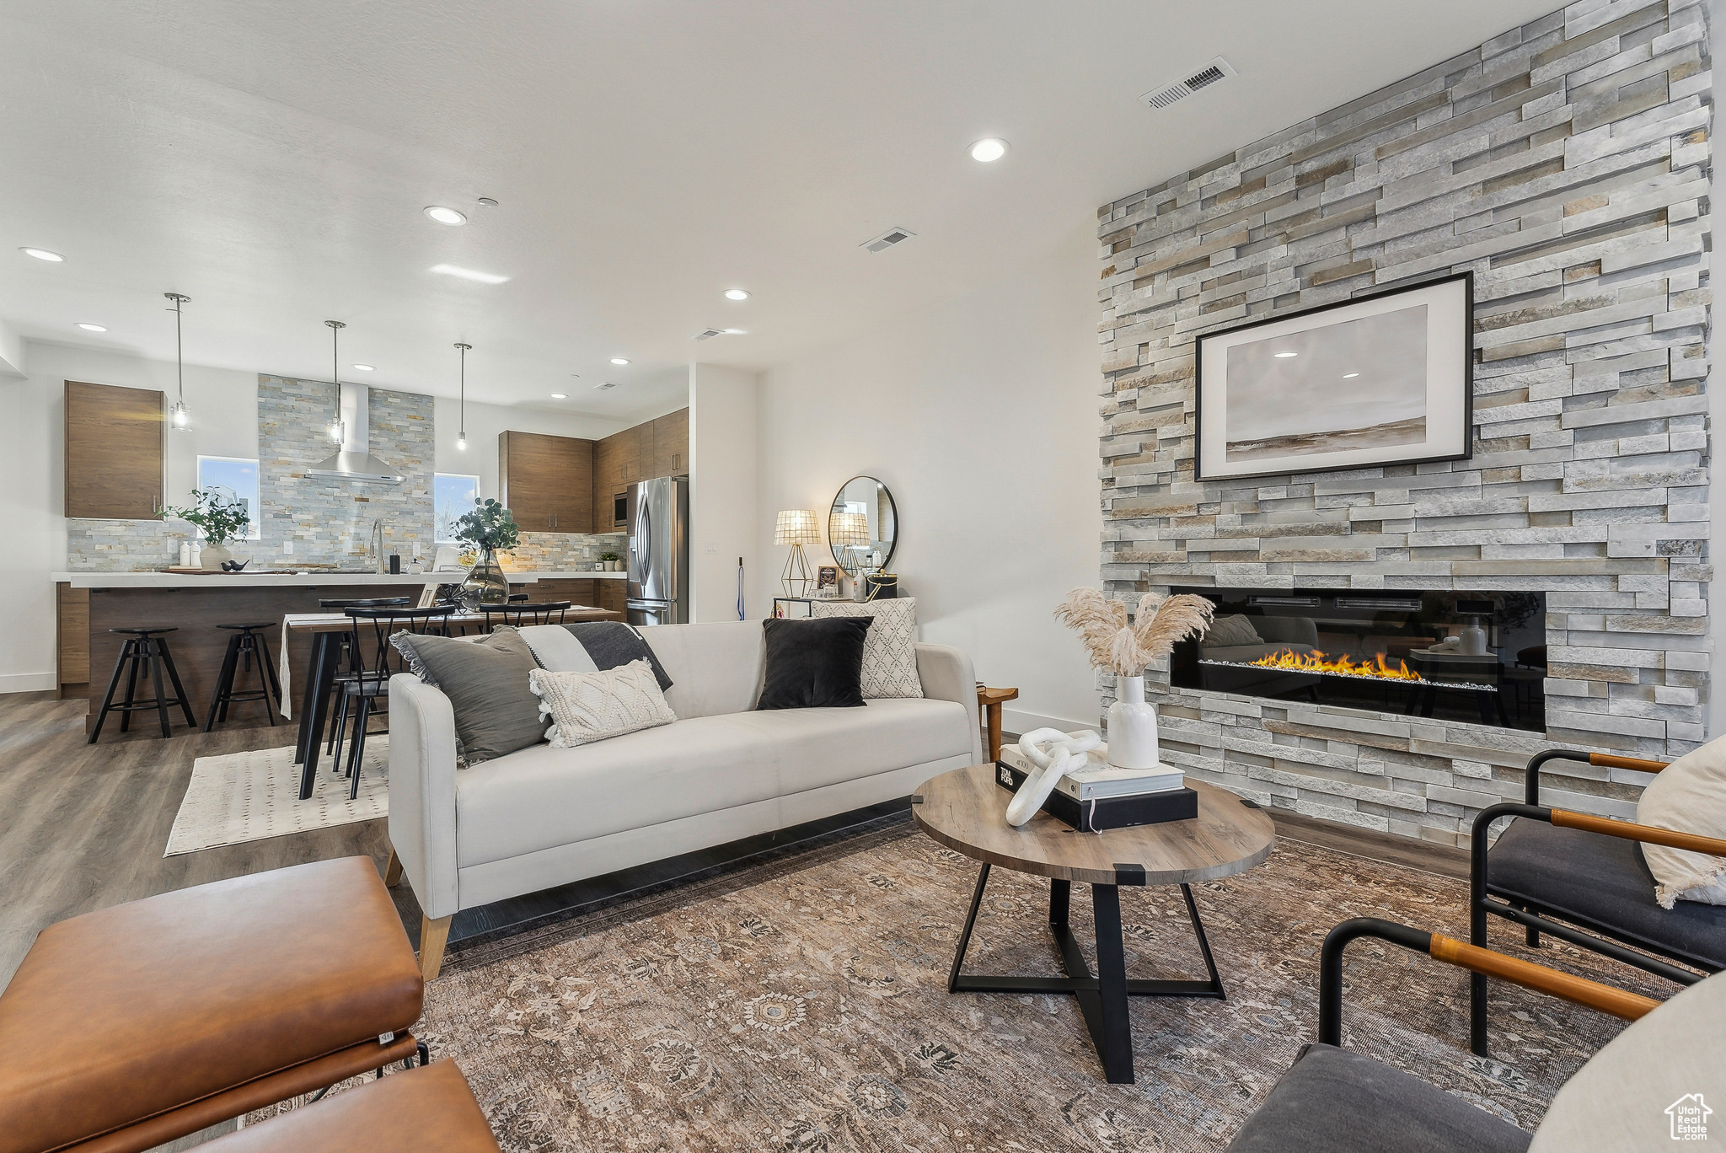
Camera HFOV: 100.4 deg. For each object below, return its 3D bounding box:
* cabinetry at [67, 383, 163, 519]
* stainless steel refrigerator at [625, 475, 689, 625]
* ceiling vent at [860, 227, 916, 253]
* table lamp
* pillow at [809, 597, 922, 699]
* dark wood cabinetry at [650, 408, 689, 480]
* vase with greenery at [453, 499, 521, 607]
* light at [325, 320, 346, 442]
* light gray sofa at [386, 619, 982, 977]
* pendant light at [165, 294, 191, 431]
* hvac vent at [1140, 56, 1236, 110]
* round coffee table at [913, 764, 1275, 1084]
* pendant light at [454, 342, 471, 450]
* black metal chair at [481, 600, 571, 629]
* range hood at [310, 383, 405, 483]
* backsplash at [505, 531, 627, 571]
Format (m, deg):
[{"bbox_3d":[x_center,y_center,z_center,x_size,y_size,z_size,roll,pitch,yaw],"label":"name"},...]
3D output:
[{"bbox_3d":[-6.051,-0.983,5.856,0.550,1.065,0.340,0,0,-40],"label":"cabinetry"},{"bbox_3d":[-1.726,0.014,6.884,0.760,1.780,0.920,0,0,-40],"label":"stainless steel refrigerator"},{"bbox_3d":[0.131,-1.810,3.897,0.142,0.022,0.310,0,0,-39],"label":"ceiling vent"},{"bbox_3d":[-0.499,-0.176,5.520,0.360,0.670,0.360,0,0,0],"label":"table lamp"},{"bbox_3d":[0.009,0.306,3.050,0.460,0.440,0.150,0,-15,-13],"label":"pillow"},{"bbox_3d":[-1.552,-1.230,6.851,0.570,0.565,0.860,0,0,-39],"label":"dark wood cabinetry"},{"bbox_3d":[-1.955,-0.114,3.727,0.310,0.580,0.310,0,0,-39],"label":"vase with greenery"},{"bbox_3d":[-3.846,-1.398,5.254,0.130,0.888,0.130,0,0,-39],"label":"light"},{"bbox_3d":[-0.489,0.552,2.500,1.870,0.740,0.750,0,0,-39],"label":"light gray sofa"},{"bbox_3d":[-4.456,-1.388,4.683,0.130,0.860,0.130,0,0,-40],"label":"pendant light"},{"bbox_3d":[1.194,-1.802,2.656,0.148,0.022,0.302,0,0,-39],"label":"hvac vent"},{"bbox_3d":[0.491,0.719,1.603,0.760,0.422,0.760,0,0,0],"label":"round coffee table"},{"bbox_3d":[-3.182,-1.402,5.719,0.130,0.850,0.130,0,0,-40],"label":"pendant light"},{"bbox_3d":[-1.768,0.526,3.607,0.450,0.800,0.500,0,0,-40],"label":"black metal chair"},{"bbox_3d":[-4.793,-1.369,6.804,0.750,0.963,0.500,0,0,-39],"label":"range hood"},{"bbox_3d":[-3.369,-0.243,8.348,1.420,0.450,0.030,0,0,-40],"label":"backsplash"}]

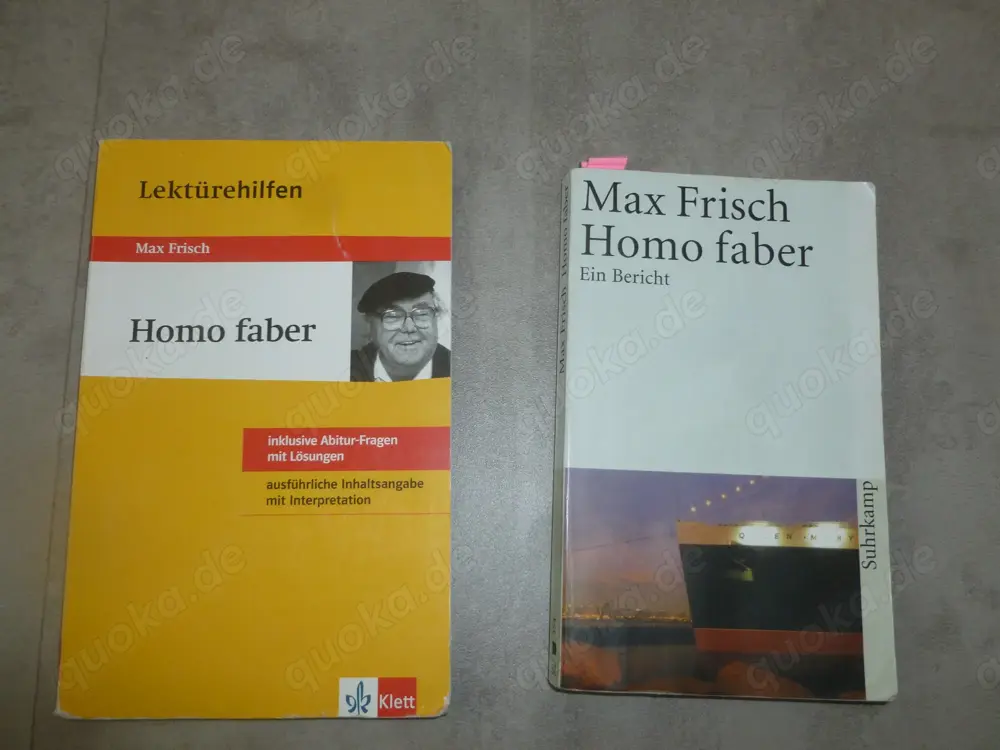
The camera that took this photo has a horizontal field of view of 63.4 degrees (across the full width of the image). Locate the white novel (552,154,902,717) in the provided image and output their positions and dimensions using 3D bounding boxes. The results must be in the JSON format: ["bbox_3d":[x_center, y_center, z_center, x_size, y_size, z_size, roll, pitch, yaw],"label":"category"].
[{"bbox_3d":[0.076,0.017,0.281,0.110,0.013,0.177,2,81,-1],"label":"white novel"}]

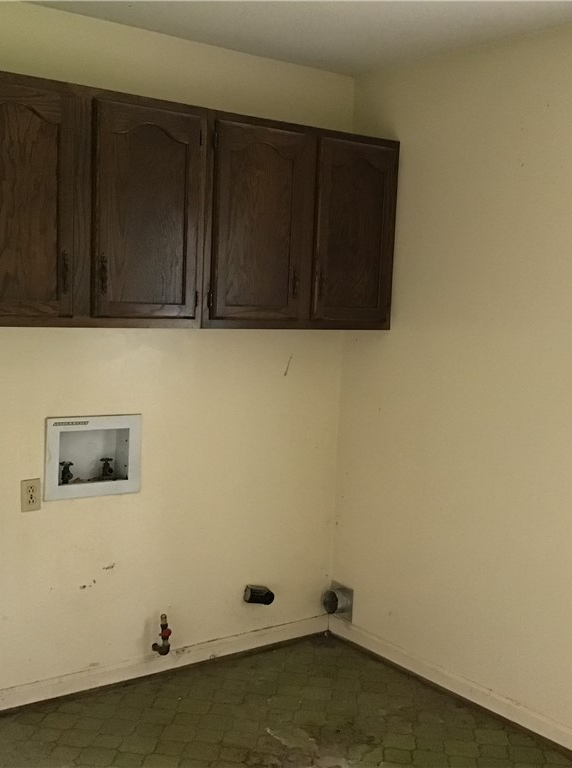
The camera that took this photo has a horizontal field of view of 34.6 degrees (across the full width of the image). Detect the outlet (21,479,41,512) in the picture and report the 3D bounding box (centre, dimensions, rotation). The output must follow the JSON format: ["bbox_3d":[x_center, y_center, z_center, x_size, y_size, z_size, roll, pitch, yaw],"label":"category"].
[{"bbox_3d":[-0.901,0.397,3.253,0.070,0.114,0.010,-2,7,-36],"label":"outlet"}]

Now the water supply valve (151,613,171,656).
[{"bbox_3d":[-0.483,0.971,3.581,0.048,0.168,0.094,-2,7,-36],"label":"water supply valve"}]

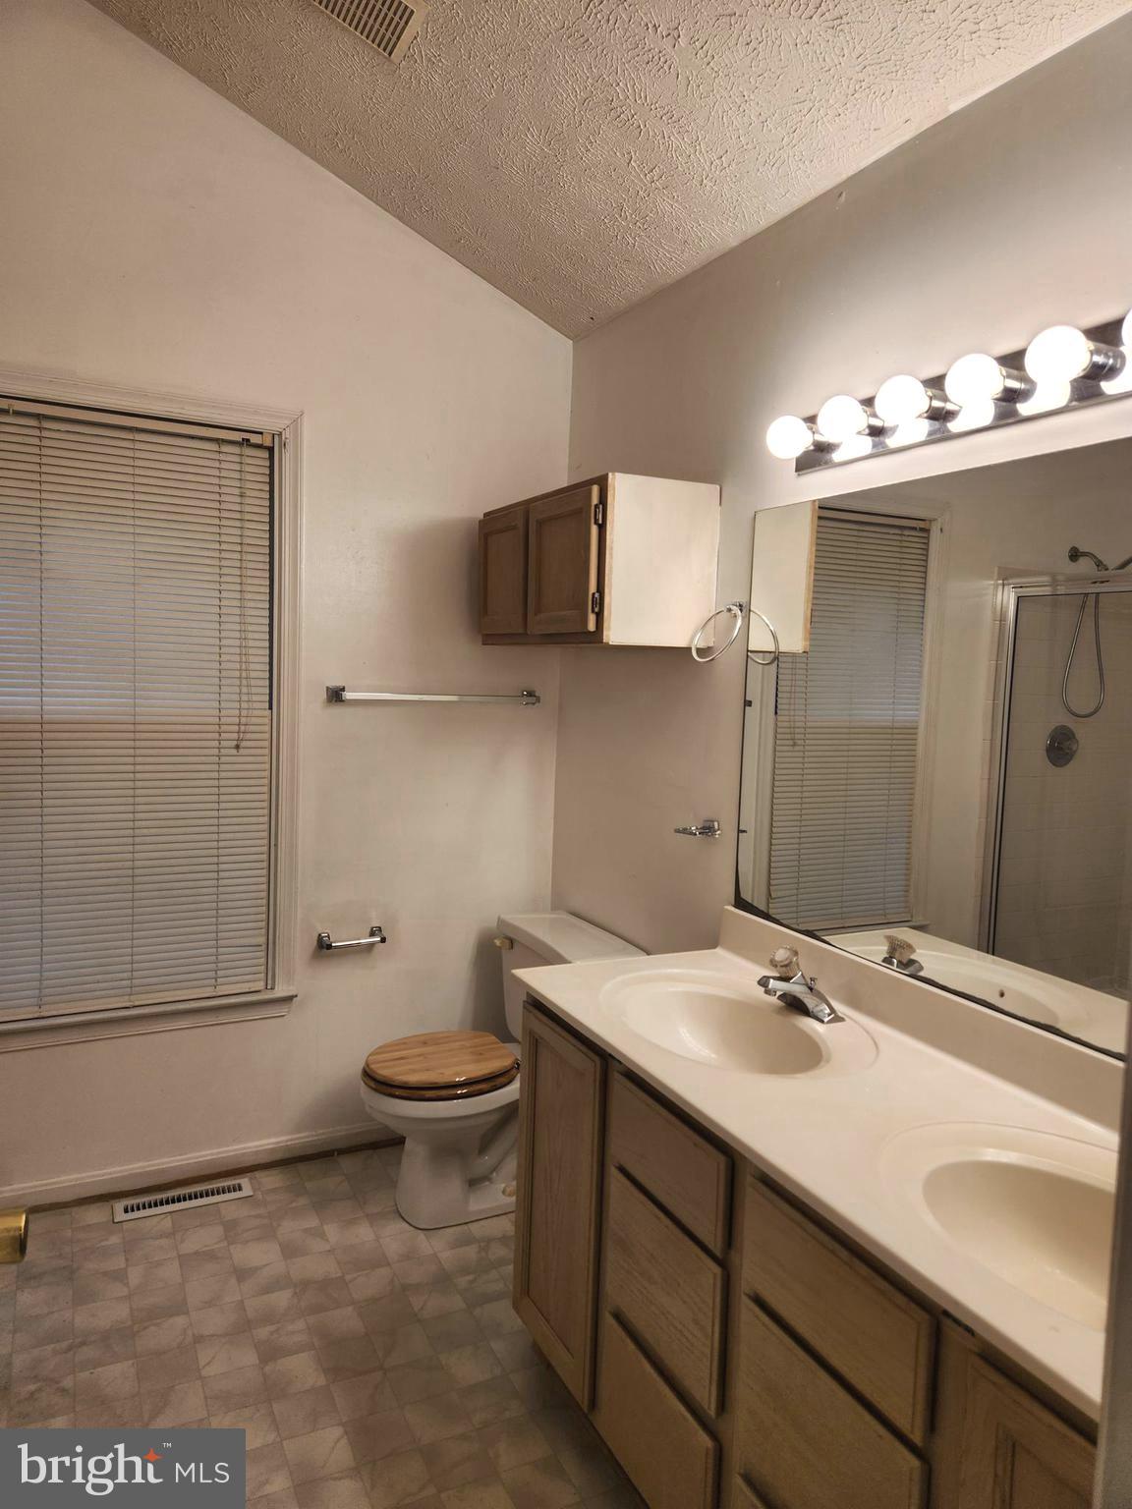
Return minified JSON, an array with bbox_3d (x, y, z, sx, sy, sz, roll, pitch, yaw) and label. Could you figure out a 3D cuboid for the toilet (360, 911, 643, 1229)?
[{"bbox_3d":[-0.210,0.859,2.742,0.693,0.712,0.484,-1,6,-26],"label":"toilet"}]

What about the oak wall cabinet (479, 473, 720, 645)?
[{"bbox_3d":[0.051,-0.477,2.641,0.320,0.383,0.756,-1,6,-26],"label":"oak wall cabinet"}]

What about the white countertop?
[{"bbox_3d":[0.479,0.490,1.542,0.544,0.132,1.534,-1,6,-26],"label":"white countertop"}]

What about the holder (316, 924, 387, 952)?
[{"bbox_3d":[-0.613,0.532,2.898,0.195,0.048,0.079,-1,6,-26],"label":"holder"}]

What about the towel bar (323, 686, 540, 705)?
[{"bbox_3d":[-0.370,-0.172,2.945,0.646,0.050,0.074,-1,6,-26],"label":"towel bar"}]

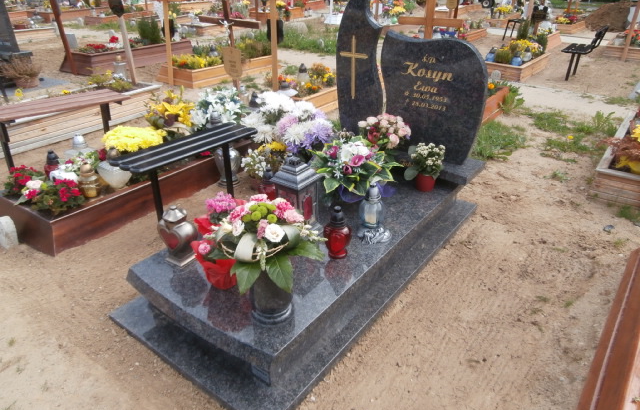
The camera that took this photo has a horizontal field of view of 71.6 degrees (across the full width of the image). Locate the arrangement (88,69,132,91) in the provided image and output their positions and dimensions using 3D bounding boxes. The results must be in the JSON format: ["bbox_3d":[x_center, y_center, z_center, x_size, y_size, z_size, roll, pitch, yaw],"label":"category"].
[{"bbox_3d":[-2.360,-1.401,5.039,0.420,0.200,0.370,19,34,32],"label":"arrangement"}]

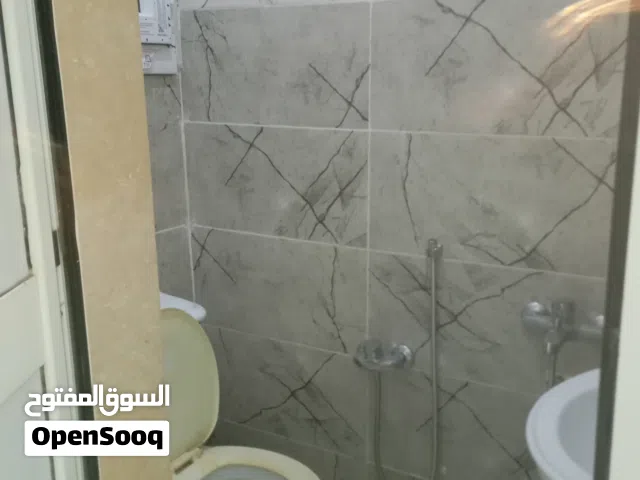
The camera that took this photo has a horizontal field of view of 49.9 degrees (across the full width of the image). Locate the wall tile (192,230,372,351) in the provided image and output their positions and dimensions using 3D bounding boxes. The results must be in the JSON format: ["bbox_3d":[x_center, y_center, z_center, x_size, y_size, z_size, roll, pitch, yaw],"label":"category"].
[{"bbox_3d":[-0.127,0.136,1.935,0.590,0.300,0.010,7,15,29],"label":"wall tile"}]

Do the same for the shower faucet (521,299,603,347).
[{"bbox_3d":[0.527,0.178,1.478,0.220,0.125,0.120,7,15,29],"label":"shower faucet"}]

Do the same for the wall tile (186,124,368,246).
[{"bbox_3d":[-0.129,-0.156,1.867,0.590,0.300,0.010,7,15,29],"label":"wall tile"}]

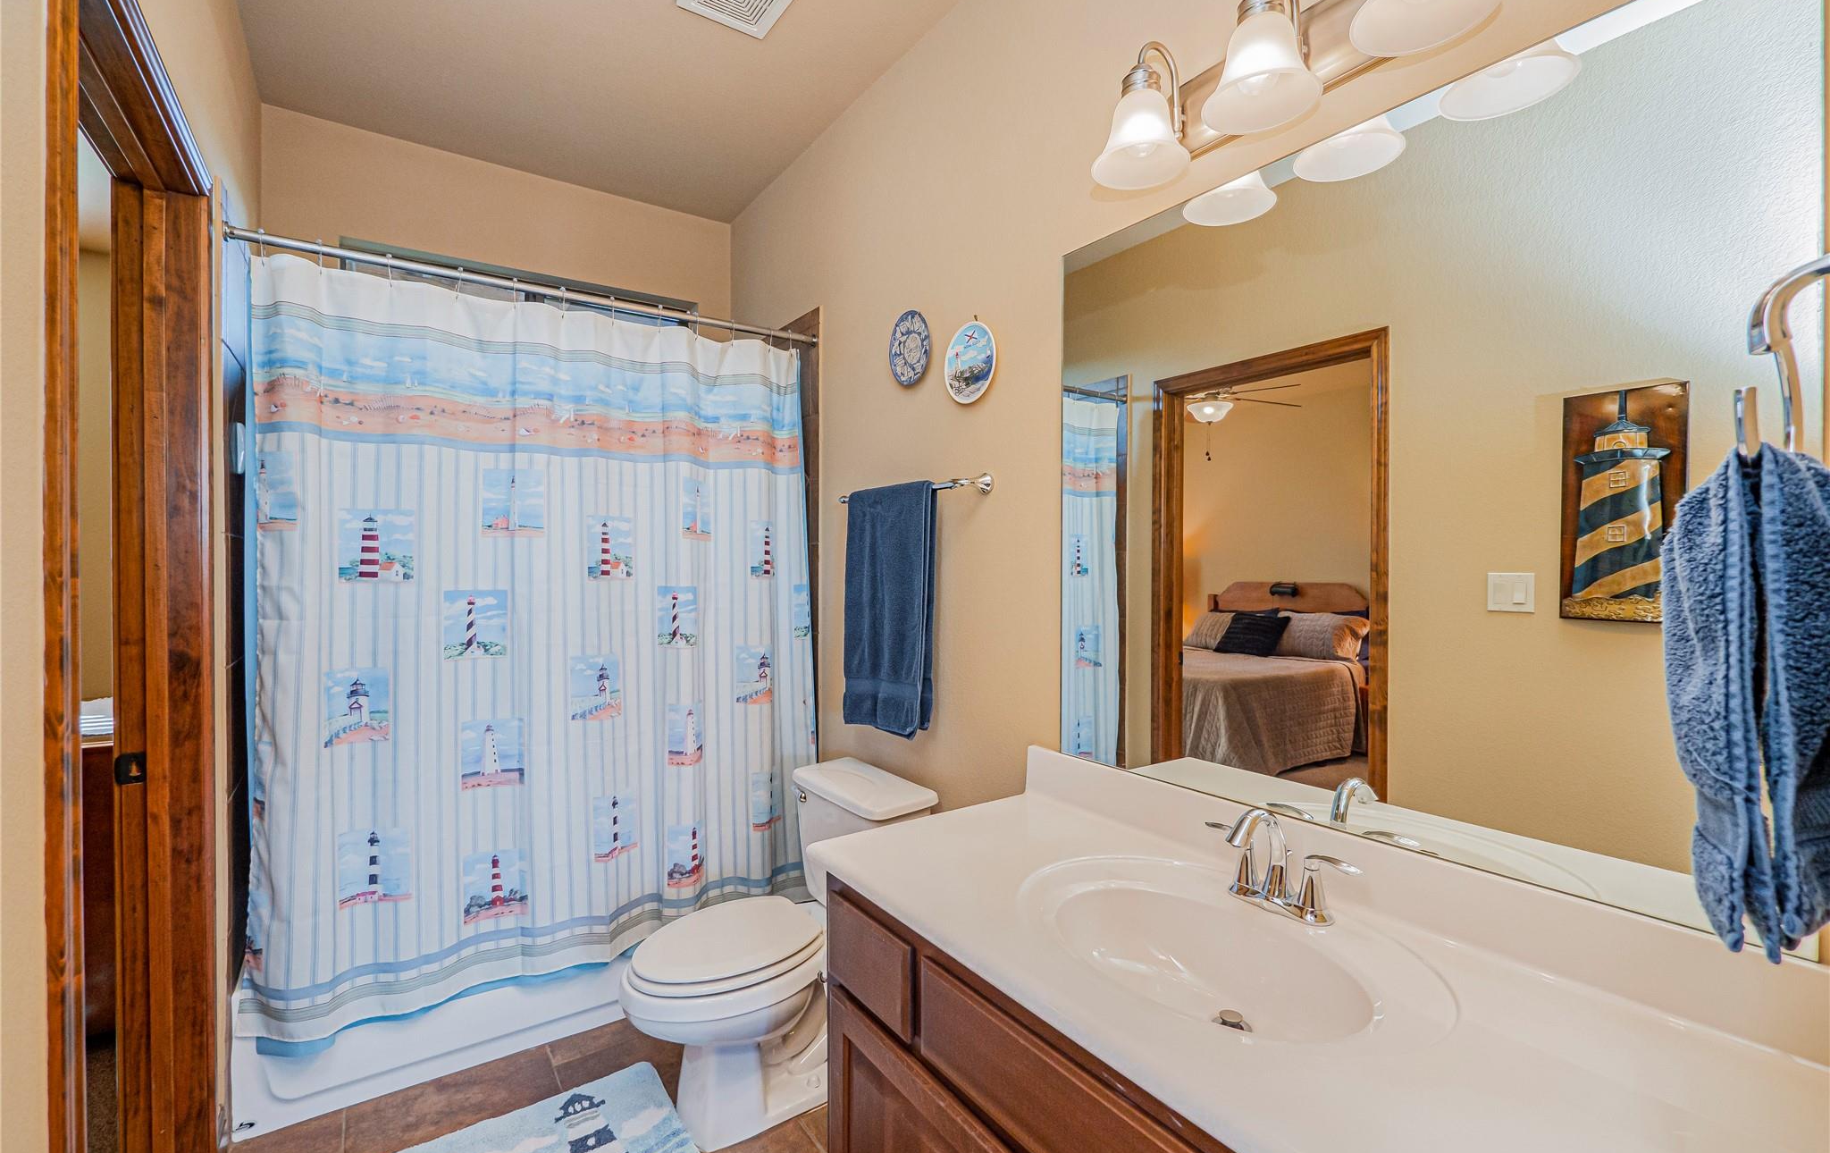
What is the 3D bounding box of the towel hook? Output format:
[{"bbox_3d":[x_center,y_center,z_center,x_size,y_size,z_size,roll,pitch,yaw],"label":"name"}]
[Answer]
[{"bbox_3d":[0.554,-0.138,0.444,0.170,0.145,0.090,0,1,-36],"label":"towel hook"}]

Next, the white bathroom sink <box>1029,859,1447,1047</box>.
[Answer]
[{"bbox_3d":[0.406,0.566,1.030,0.440,0.150,0.580,0,1,-36],"label":"white bathroom sink"}]

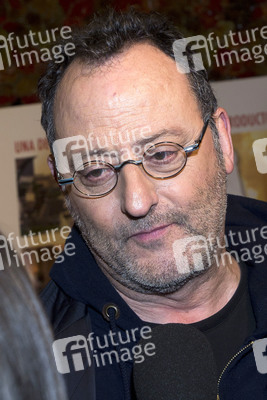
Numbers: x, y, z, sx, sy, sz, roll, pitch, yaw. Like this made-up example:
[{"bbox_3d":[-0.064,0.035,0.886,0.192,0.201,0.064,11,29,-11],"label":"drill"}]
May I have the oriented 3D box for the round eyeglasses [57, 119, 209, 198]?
[{"bbox_3d":[0.001,-0.047,0.700,0.152,0.045,0.138,-14,20,9],"label":"round eyeglasses"}]

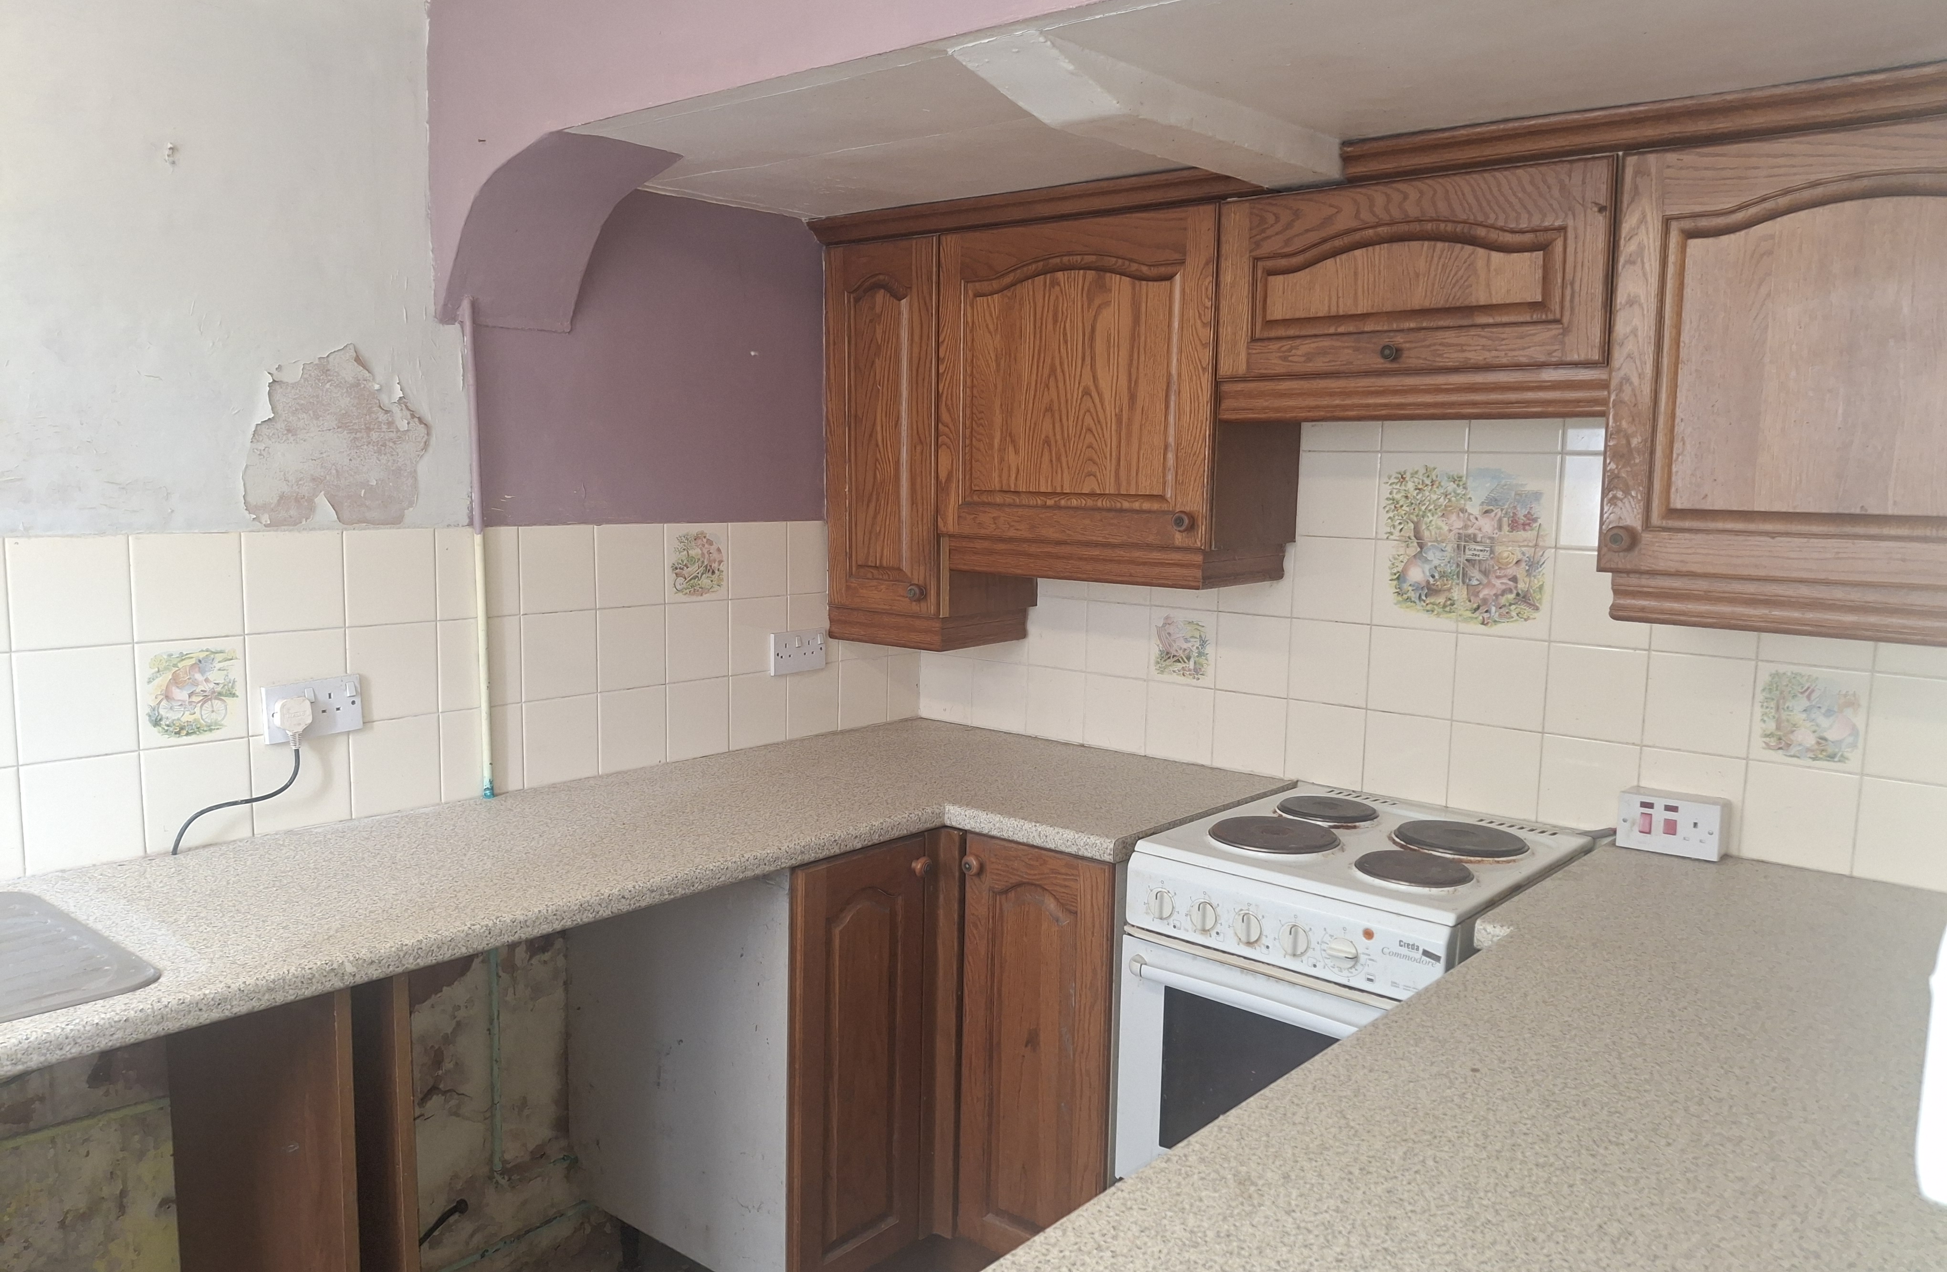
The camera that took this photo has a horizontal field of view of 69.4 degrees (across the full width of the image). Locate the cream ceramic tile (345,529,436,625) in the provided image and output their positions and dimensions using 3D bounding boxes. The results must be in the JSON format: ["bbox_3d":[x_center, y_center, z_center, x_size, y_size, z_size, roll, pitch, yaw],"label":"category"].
[{"bbox_3d":[-0.922,-0.094,2.235,0.007,0.150,0.150,7,9,39],"label":"cream ceramic tile"}]

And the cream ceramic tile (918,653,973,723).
[{"bbox_3d":[-0.061,0.116,3.107,0.149,0.147,0.009,7,9,39],"label":"cream ceramic tile"}]

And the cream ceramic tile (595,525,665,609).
[{"bbox_3d":[-0.628,-0.129,2.584,0.007,0.150,0.150,7,9,39],"label":"cream ceramic tile"}]

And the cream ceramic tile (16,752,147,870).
[{"bbox_3d":[-1.212,0.241,1.911,0.010,0.150,0.150,7,9,40],"label":"cream ceramic tile"}]

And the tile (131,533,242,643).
[{"bbox_3d":[-1.116,-0.069,1.999,0.009,0.149,0.149,7,9,41],"label":"tile"}]

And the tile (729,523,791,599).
[{"bbox_3d":[-0.427,-0.150,2.783,0.008,0.150,0.150,7,9,40],"label":"tile"}]

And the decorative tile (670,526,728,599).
[{"bbox_3d":[-0.526,-0.141,2.674,0.010,0.150,0.150,7,9,40],"label":"decorative tile"}]

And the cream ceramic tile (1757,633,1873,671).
[{"bbox_3d":[1.221,-0.032,2.031,0.150,0.150,0.010,7,9,39],"label":"cream ceramic tile"}]

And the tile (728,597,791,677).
[{"bbox_3d":[-0.429,0.000,2.800,0.008,0.150,0.150,7,9,40],"label":"tile"}]

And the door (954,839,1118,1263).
[{"bbox_3d":[0.102,0.699,2.310,0.295,0.717,0.021,7,9,39],"label":"door"}]

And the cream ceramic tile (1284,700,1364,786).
[{"bbox_3d":[0.645,0.201,2.572,0.150,0.150,0.007,7,9,39],"label":"cream ceramic tile"}]

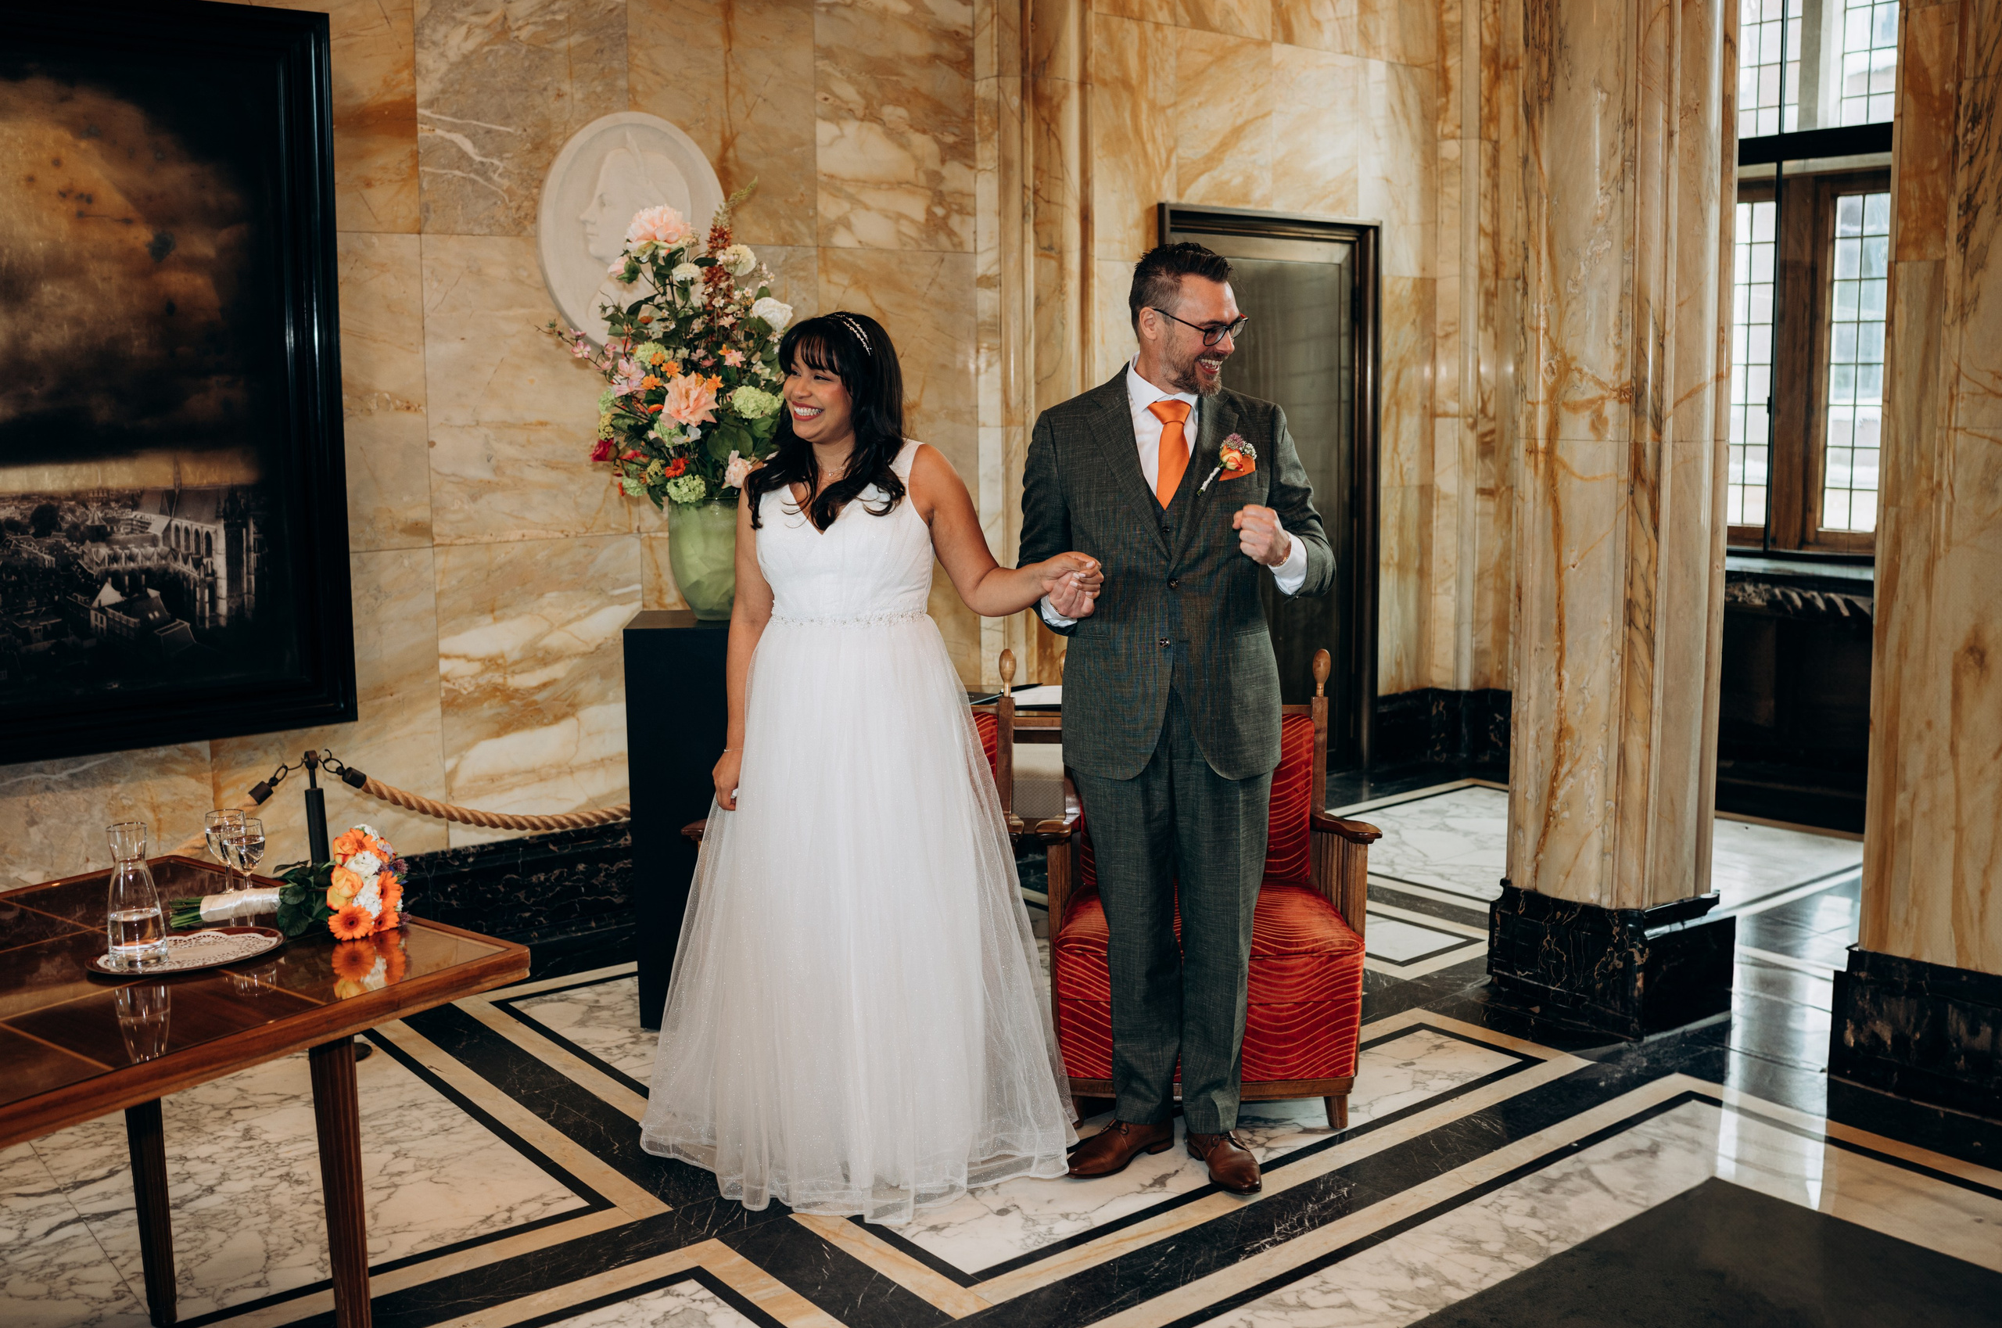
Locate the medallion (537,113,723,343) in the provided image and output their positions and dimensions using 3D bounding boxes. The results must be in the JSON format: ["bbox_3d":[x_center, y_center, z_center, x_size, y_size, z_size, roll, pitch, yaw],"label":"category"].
[{"bbox_3d":[-1.043,-1.233,5.519,0.572,0.639,0.060,-7,11,-38],"label":"medallion"}]

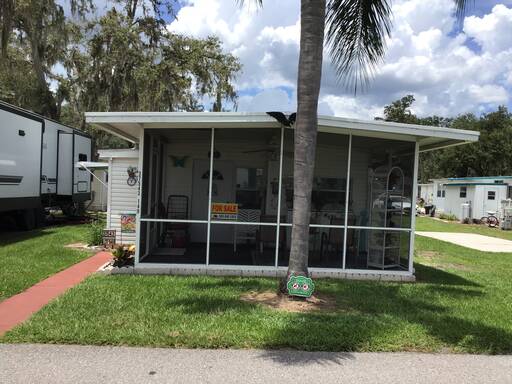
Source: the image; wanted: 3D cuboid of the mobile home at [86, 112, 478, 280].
[{"bbox_3d":[0.220,0.073,11.581,6.930,2.780,7.500,2,0,-3],"label":"mobile home"}]

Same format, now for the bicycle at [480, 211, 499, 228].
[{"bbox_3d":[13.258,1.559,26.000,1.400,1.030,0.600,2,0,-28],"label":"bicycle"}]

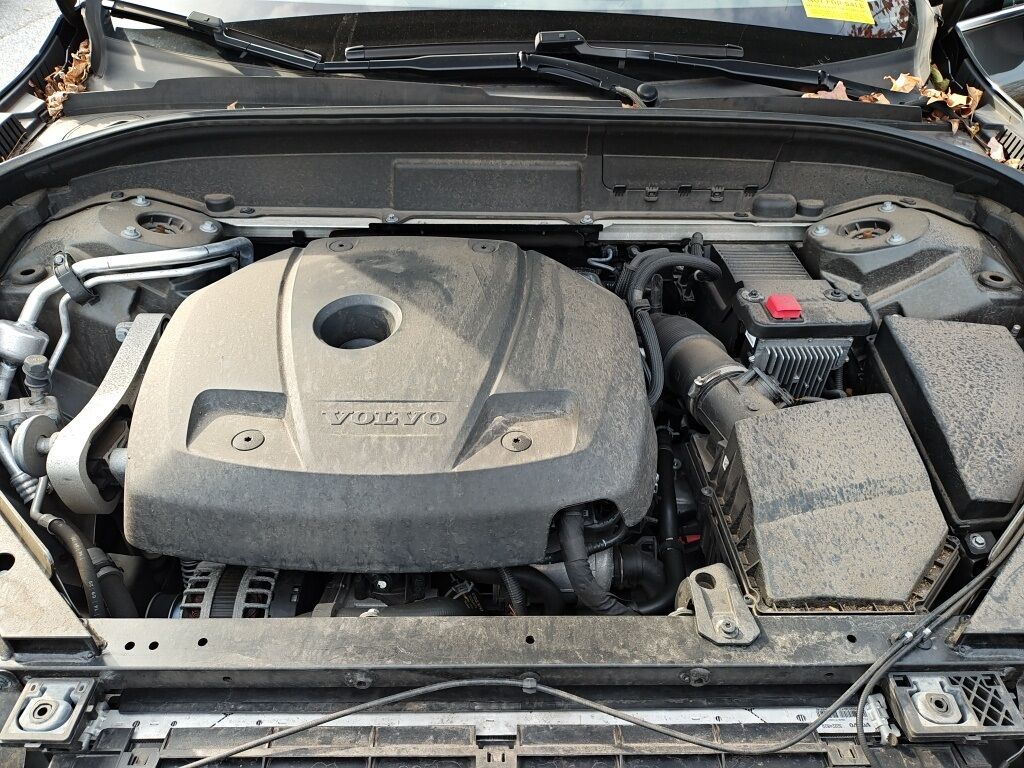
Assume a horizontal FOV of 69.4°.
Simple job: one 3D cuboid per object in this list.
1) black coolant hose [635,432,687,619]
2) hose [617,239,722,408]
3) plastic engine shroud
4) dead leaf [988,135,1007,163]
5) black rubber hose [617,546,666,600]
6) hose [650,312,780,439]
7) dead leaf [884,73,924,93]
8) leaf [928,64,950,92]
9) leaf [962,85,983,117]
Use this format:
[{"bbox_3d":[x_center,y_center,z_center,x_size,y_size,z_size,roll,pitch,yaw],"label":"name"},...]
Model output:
[{"bbox_3d":[0.200,0.191,1.004,0.065,0.130,0.220,0,39,0],"label":"black coolant hose"},{"bbox_3d":[0.235,-0.093,1.108,0.150,0.120,0.280,0,39,0],"label":"hose"},{"bbox_3d":[-0.146,-0.015,1.017,0.650,0.205,0.520,0,39,0],"label":"plastic engine shroud"},{"bbox_3d":[0.781,-0.377,1.190,0.026,0.036,0.025,0,39,0],"label":"dead leaf"},{"bbox_3d":[0.172,0.252,0.985,0.066,0.062,0.060,0,39,0],"label":"black rubber hose"},{"bbox_3d":[0.277,-0.006,1.024,0.100,0.110,0.240,-9,40,-10],"label":"hose"},{"bbox_3d":[0.720,-0.554,1.360,0.068,0.028,0.040,0,39,0],"label":"dead leaf"},{"bbox_3d":[0.815,-0.583,1.410,0.038,0.050,0.035,0,39,0],"label":"leaf"},{"bbox_3d":[0.834,-0.514,1.340,0.030,0.055,0.025,0,39,0],"label":"leaf"}]

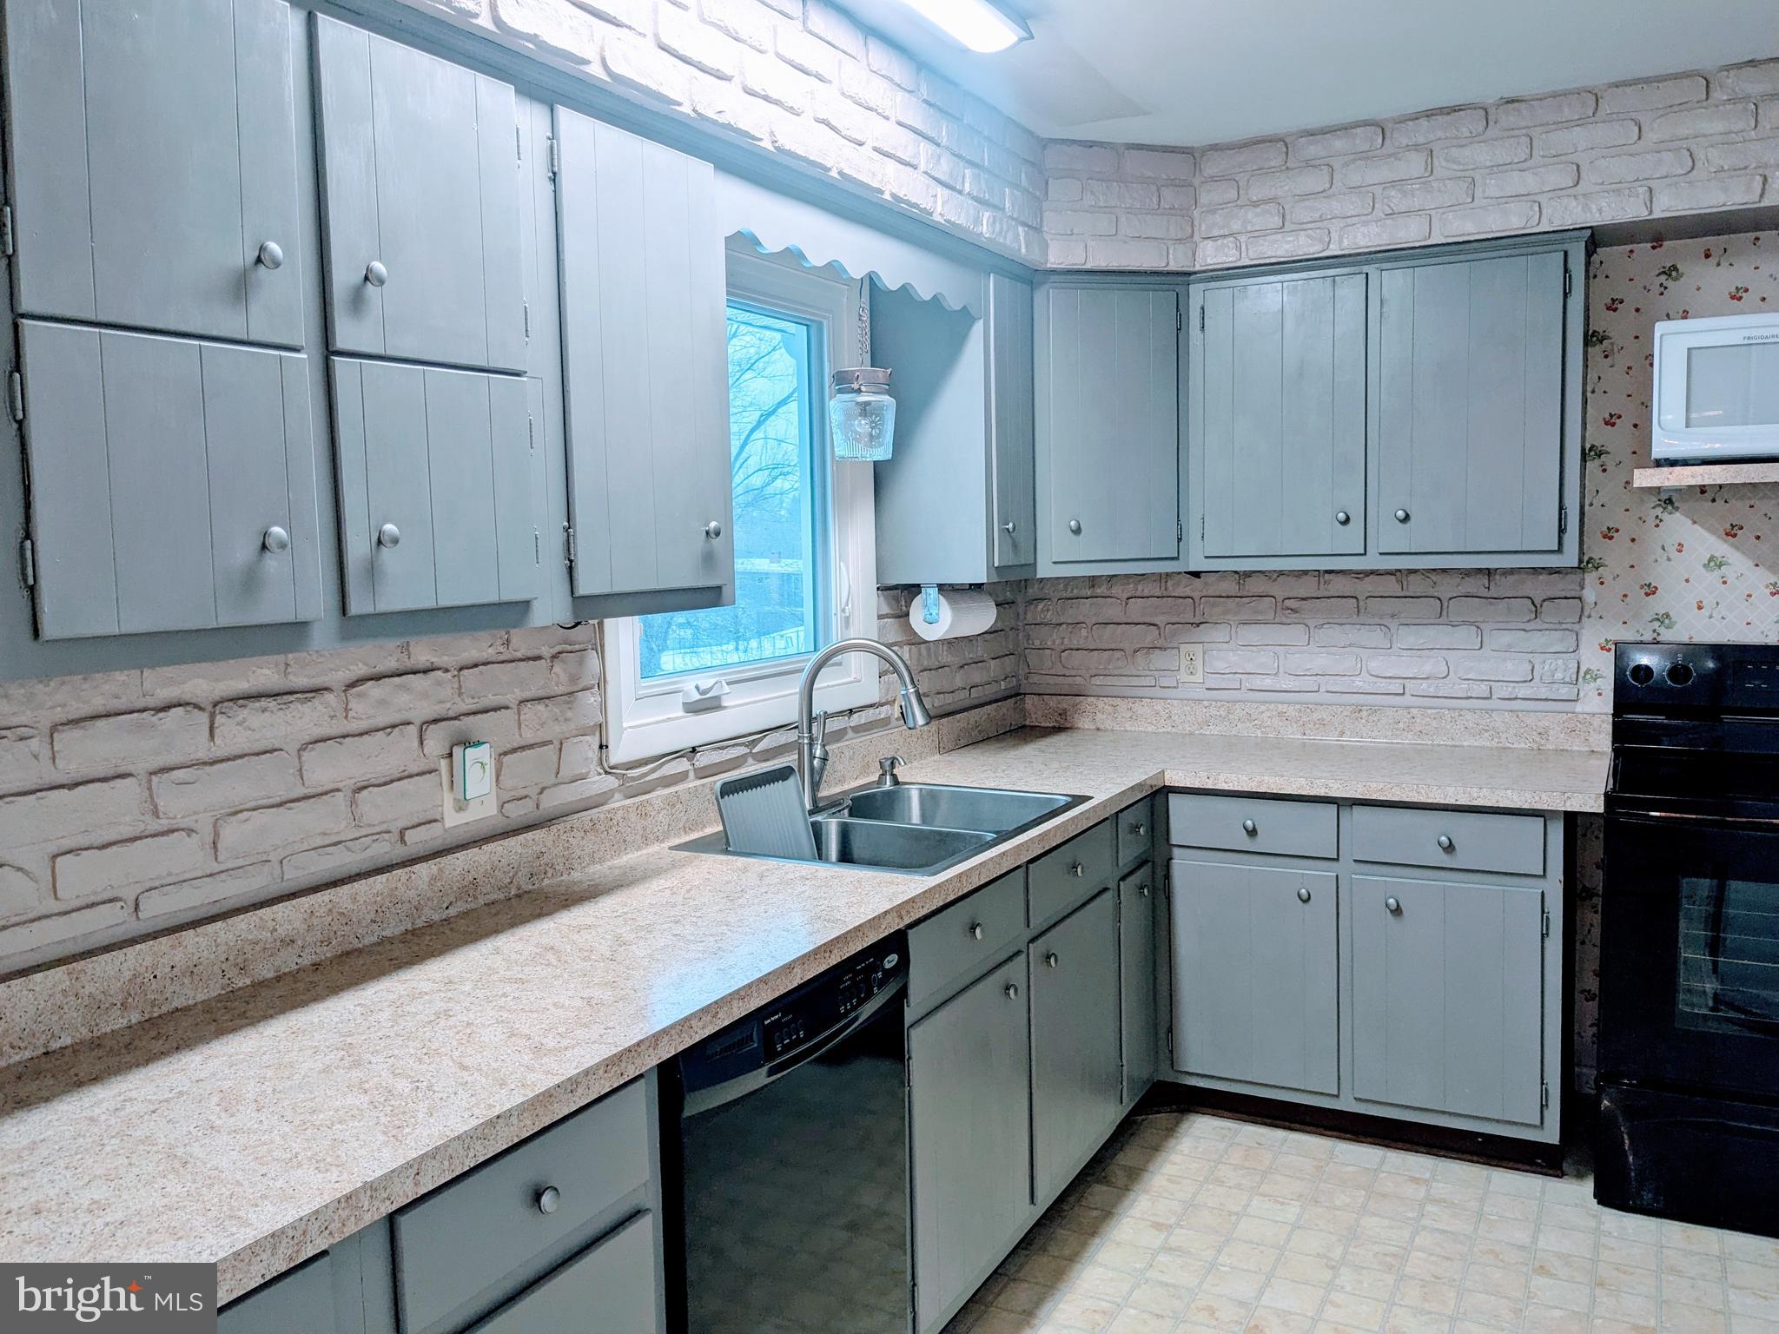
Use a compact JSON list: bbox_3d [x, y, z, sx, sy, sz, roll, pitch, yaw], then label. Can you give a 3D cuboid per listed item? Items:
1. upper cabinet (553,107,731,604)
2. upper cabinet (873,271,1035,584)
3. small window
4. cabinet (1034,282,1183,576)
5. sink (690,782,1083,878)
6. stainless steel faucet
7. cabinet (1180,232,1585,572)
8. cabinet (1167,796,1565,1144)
[{"bbox_3d":[-0.503,-0.454,2.196,0.343,0.725,0.431,1,6,28],"label":"upper cabinet"},{"bbox_3d":[0.166,-0.587,3.435,0.341,0.749,0.294,1,6,28],"label":"upper cabinet"},{"bbox_3d":[-0.301,-0.390,2.942,0.087,1.049,1.023,1,6,28],"label":"small window"},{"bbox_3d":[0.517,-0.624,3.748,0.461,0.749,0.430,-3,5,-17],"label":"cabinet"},{"bbox_3d":[0.020,0.407,2.878,0.561,0.190,0.802,1,6,28],"label":"sink"},{"bbox_3d":[-0.051,0.124,2.964,0.318,0.372,0.092,1,6,28],"label":"stainless steel faucet"},{"bbox_3d":[1.257,-0.630,3.537,0.928,0.765,0.346,1,6,28],"label":"cabinet"},{"bbox_3d":[1.216,0.663,3.520,0.914,0.777,0.630,1,6,28],"label":"cabinet"}]

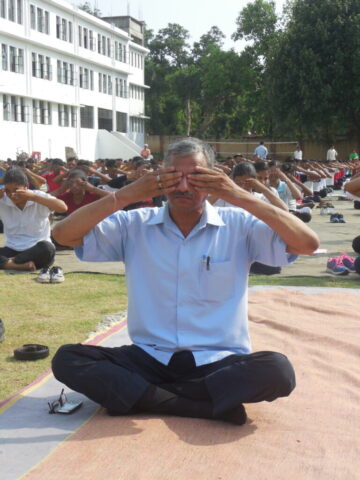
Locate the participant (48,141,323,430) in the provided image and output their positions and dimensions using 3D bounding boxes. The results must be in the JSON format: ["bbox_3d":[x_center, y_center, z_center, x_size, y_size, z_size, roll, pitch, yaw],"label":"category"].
[{"bbox_3d":[0.013,0.107,2.905,0.820,0.840,0.520,0,5,5],"label":"participant"}]

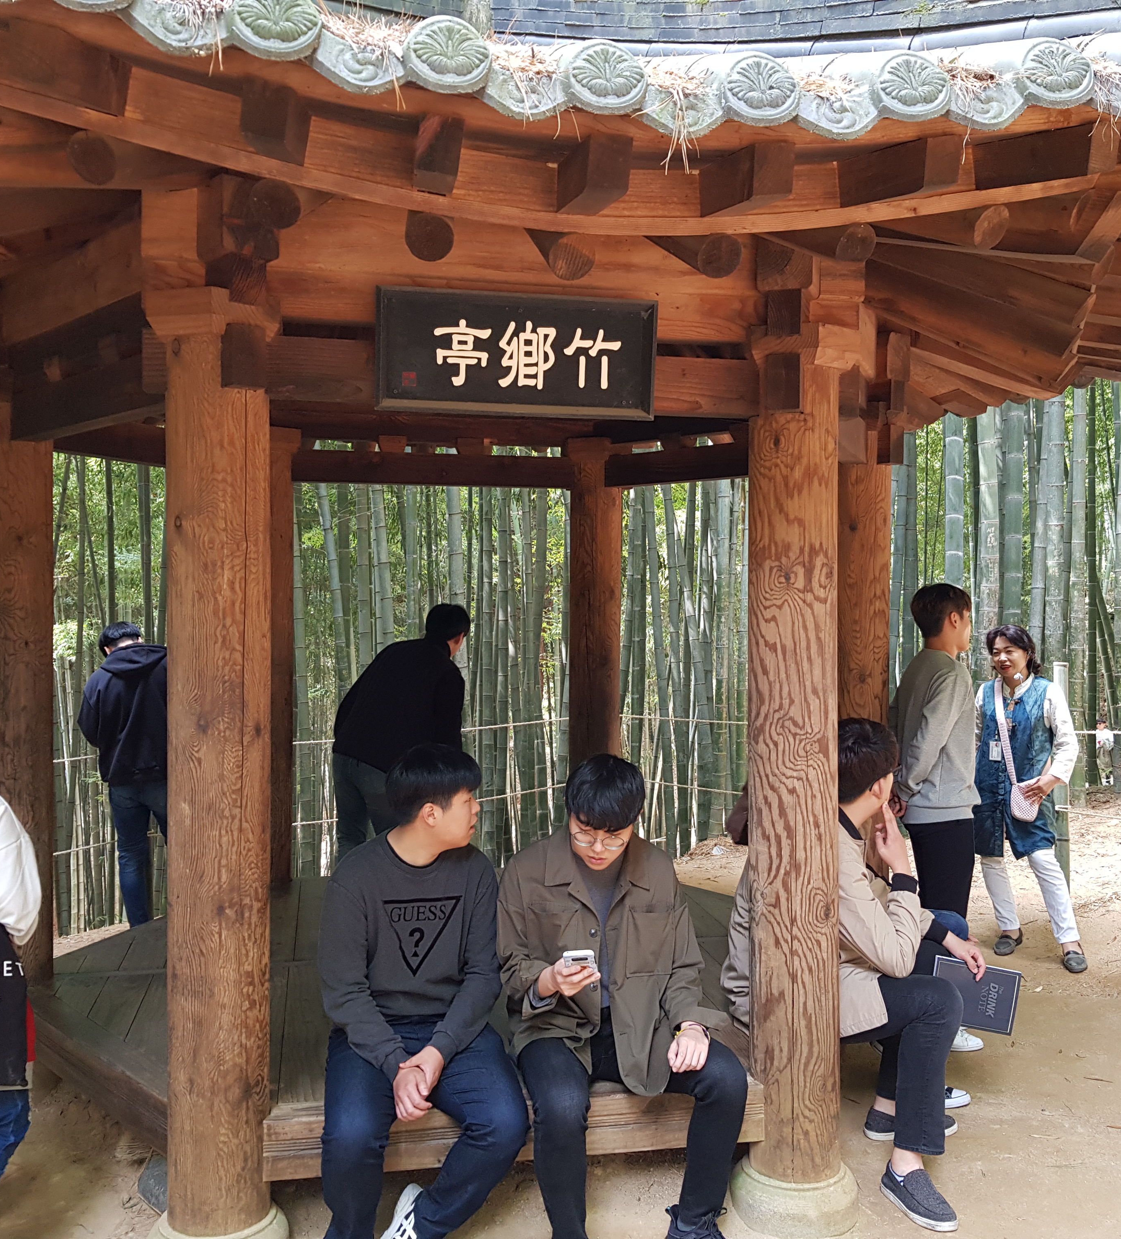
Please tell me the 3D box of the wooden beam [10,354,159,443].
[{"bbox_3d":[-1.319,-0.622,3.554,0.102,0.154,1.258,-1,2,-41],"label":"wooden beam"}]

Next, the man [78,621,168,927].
[{"bbox_3d":[-1.899,0.778,5.609,0.513,1.550,0.373,0,1,-20],"label":"man"}]

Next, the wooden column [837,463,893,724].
[{"bbox_3d":[1.061,0.357,4.451,0.223,1.861,0.223,0,2,-11],"label":"wooden column"}]

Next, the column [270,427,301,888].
[{"bbox_3d":[-1.303,0.172,5.511,0.256,2.022,0.256,0,1,-13],"label":"column"}]

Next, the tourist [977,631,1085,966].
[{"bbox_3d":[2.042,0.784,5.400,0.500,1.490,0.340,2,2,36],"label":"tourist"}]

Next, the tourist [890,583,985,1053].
[{"bbox_3d":[1.354,0.718,4.480,0.290,1.670,0.430,-1,2,-39],"label":"tourist"}]

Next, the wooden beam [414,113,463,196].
[{"bbox_3d":[-0.223,-0.834,2.239,0.075,0.100,0.326,0,13,-9],"label":"wooden beam"}]

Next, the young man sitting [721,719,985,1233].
[{"bbox_3d":[0.847,0.917,3.580,0.664,1.258,0.629,0,1,19],"label":"young man sitting"}]

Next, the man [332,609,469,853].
[{"bbox_3d":[-0.719,0.728,5.600,0.520,1.580,0.600,2,2,41],"label":"man"}]

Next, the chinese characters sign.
[{"bbox_3d":[-0.105,-0.641,3.016,0.682,0.286,0.058,0,9,-12],"label":"chinese characters sign"}]

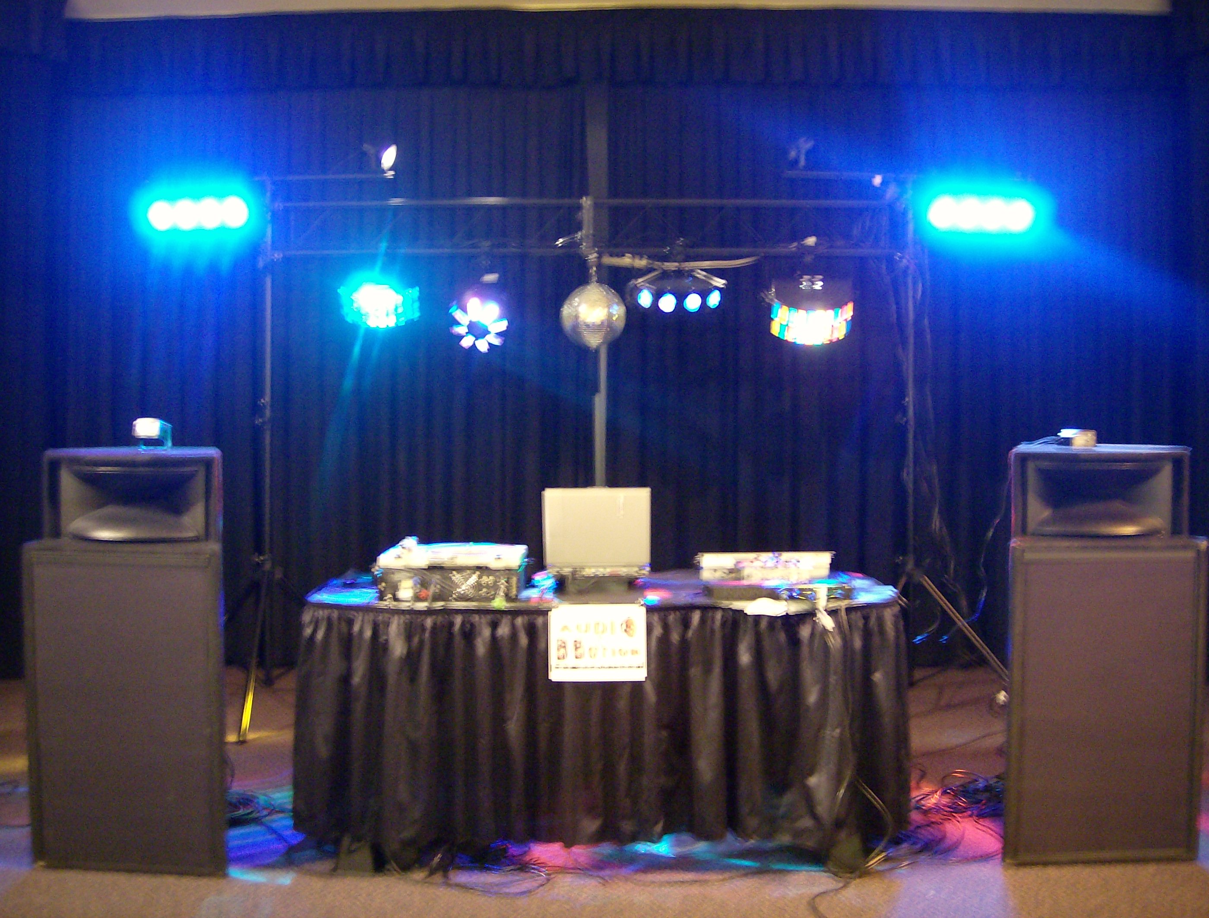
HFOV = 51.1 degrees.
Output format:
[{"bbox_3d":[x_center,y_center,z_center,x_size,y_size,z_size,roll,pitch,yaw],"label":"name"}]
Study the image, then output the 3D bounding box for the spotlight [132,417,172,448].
[{"bbox_3d":[-1.372,-0.077,3.830,0.110,0.100,0.110,0,3,5],"label":"spotlight"}]

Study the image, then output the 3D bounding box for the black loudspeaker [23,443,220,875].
[{"bbox_3d":[-1.381,0.571,3.904,0.570,1.205,0.530,0,3,2],"label":"black loudspeaker"}]

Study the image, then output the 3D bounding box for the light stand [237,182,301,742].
[{"bbox_3d":[-1.494,-0.070,5.562,0.950,2.340,0.950,0,3,0],"label":"light stand"}]

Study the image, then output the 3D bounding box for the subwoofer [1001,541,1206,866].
[{"bbox_3d":[1.454,0.700,3.930,0.565,0.945,0.530,0,3,-1],"label":"subwoofer"}]

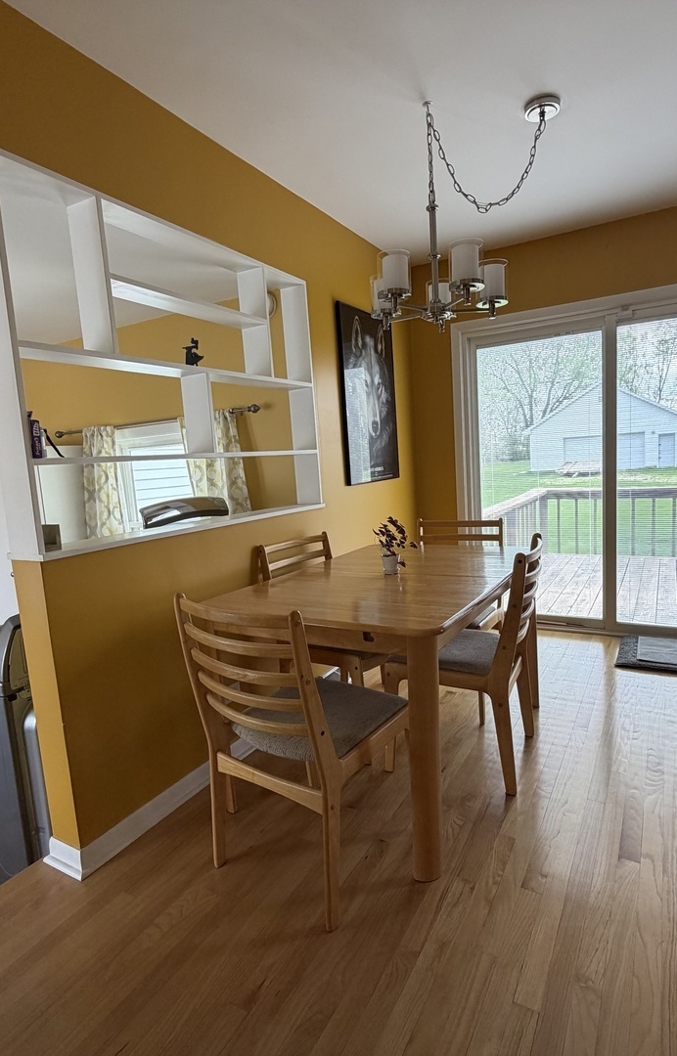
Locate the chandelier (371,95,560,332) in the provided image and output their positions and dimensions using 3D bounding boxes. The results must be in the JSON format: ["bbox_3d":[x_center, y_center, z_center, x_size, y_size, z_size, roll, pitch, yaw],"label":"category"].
[{"bbox_3d":[0.415,-1.184,2.123,0.690,0.785,0.580,0,8,30],"label":"chandelier"}]

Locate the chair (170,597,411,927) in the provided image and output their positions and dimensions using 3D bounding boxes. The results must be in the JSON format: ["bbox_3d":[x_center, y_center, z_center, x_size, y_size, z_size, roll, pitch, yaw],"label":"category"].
[{"bbox_3d":[-0.136,0.581,1.740,0.500,0.860,0.520,1,8,32],"label":"chair"}]

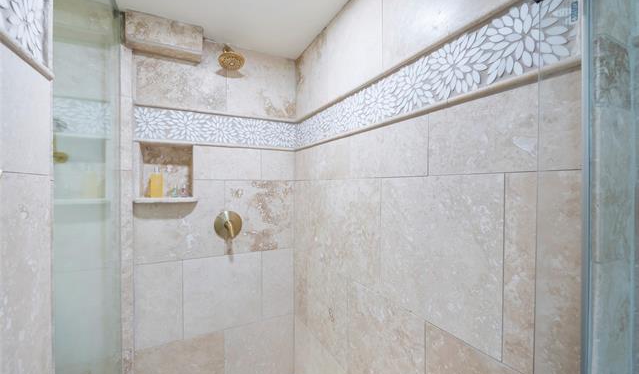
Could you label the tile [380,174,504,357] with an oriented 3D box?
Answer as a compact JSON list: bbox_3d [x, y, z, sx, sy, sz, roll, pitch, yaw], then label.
[{"bbox_3d":[0.347,0.196,0.825,0.012,0.455,0.455,0,0,-27],"label":"tile"}]

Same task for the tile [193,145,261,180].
[{"bbox_3d":[-0.558,-0.140,1.617,0.399,0.200,0.012,0,0,-27],"label":"tile"}]

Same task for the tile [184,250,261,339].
[{"bbox_3d":[-0.586,0.650,1.600,0.455,0.455,0.012,0,0,-27],"label":"tile"}]

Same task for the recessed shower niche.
[{"bbox_3d":[-0.870,-0.078,1.490,0.298,0.330,0.104,0,0,-27],"label":"recessed shower niche"}]

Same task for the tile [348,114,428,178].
[{"bbox_3d":[0.243,-0.139,1.028,0.012,0.200,0.455,0,0,-27],"label":"tile"}]

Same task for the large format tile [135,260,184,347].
[{"bbox_3d":[-0.889,0.648,1.443,0.228,0.455,0.012,0,0,-27],"label":"large format tile"}]

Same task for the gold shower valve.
[{"bbox_3d":[-0.551,0.233,1.578,0.167,0.169,0.068,0,0,-27],"label":"gold shower valve"}]

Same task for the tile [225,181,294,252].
[{"bbox_3d":[-0.379,0.197,1.709,0.462,0.455,0.012,0,0,-27],"label":"tile"}]

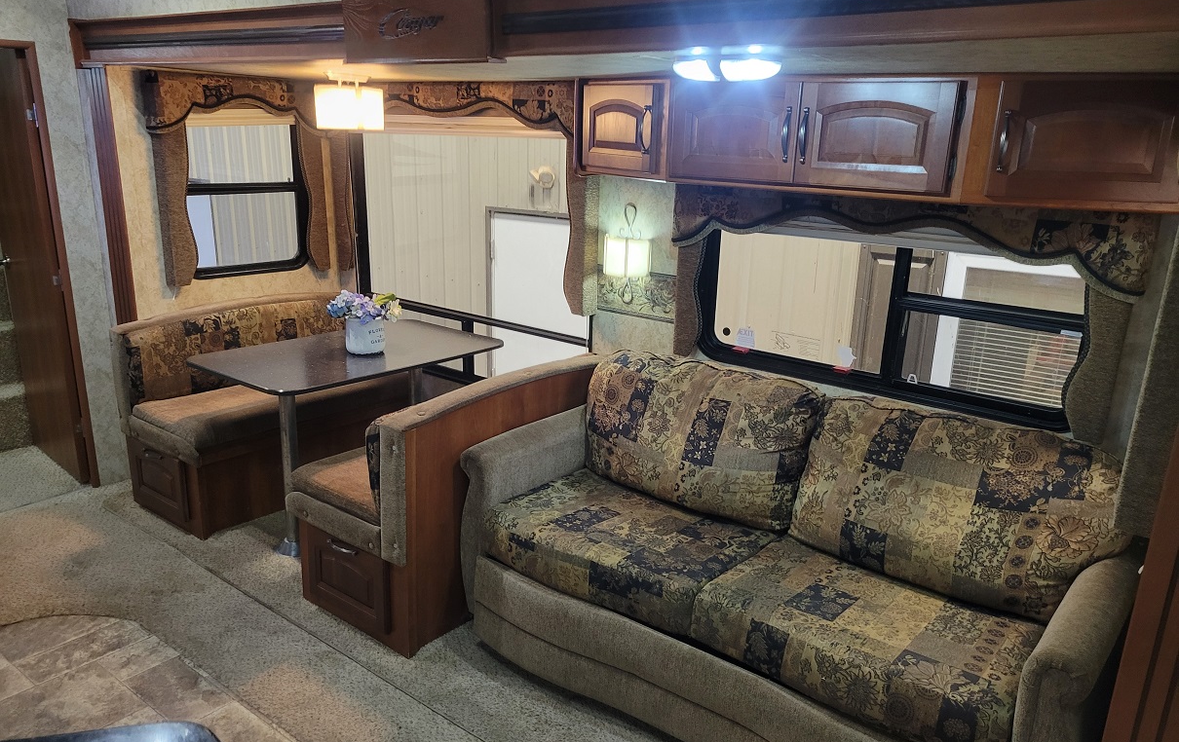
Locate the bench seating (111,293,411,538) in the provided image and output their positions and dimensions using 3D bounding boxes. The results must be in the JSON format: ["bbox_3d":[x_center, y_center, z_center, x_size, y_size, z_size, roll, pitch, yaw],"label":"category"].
[{"bbox_3d":[-1.371,0.123,3.920,0.673,0.807,1.092,14,20,36],"label":"bench seating"}]

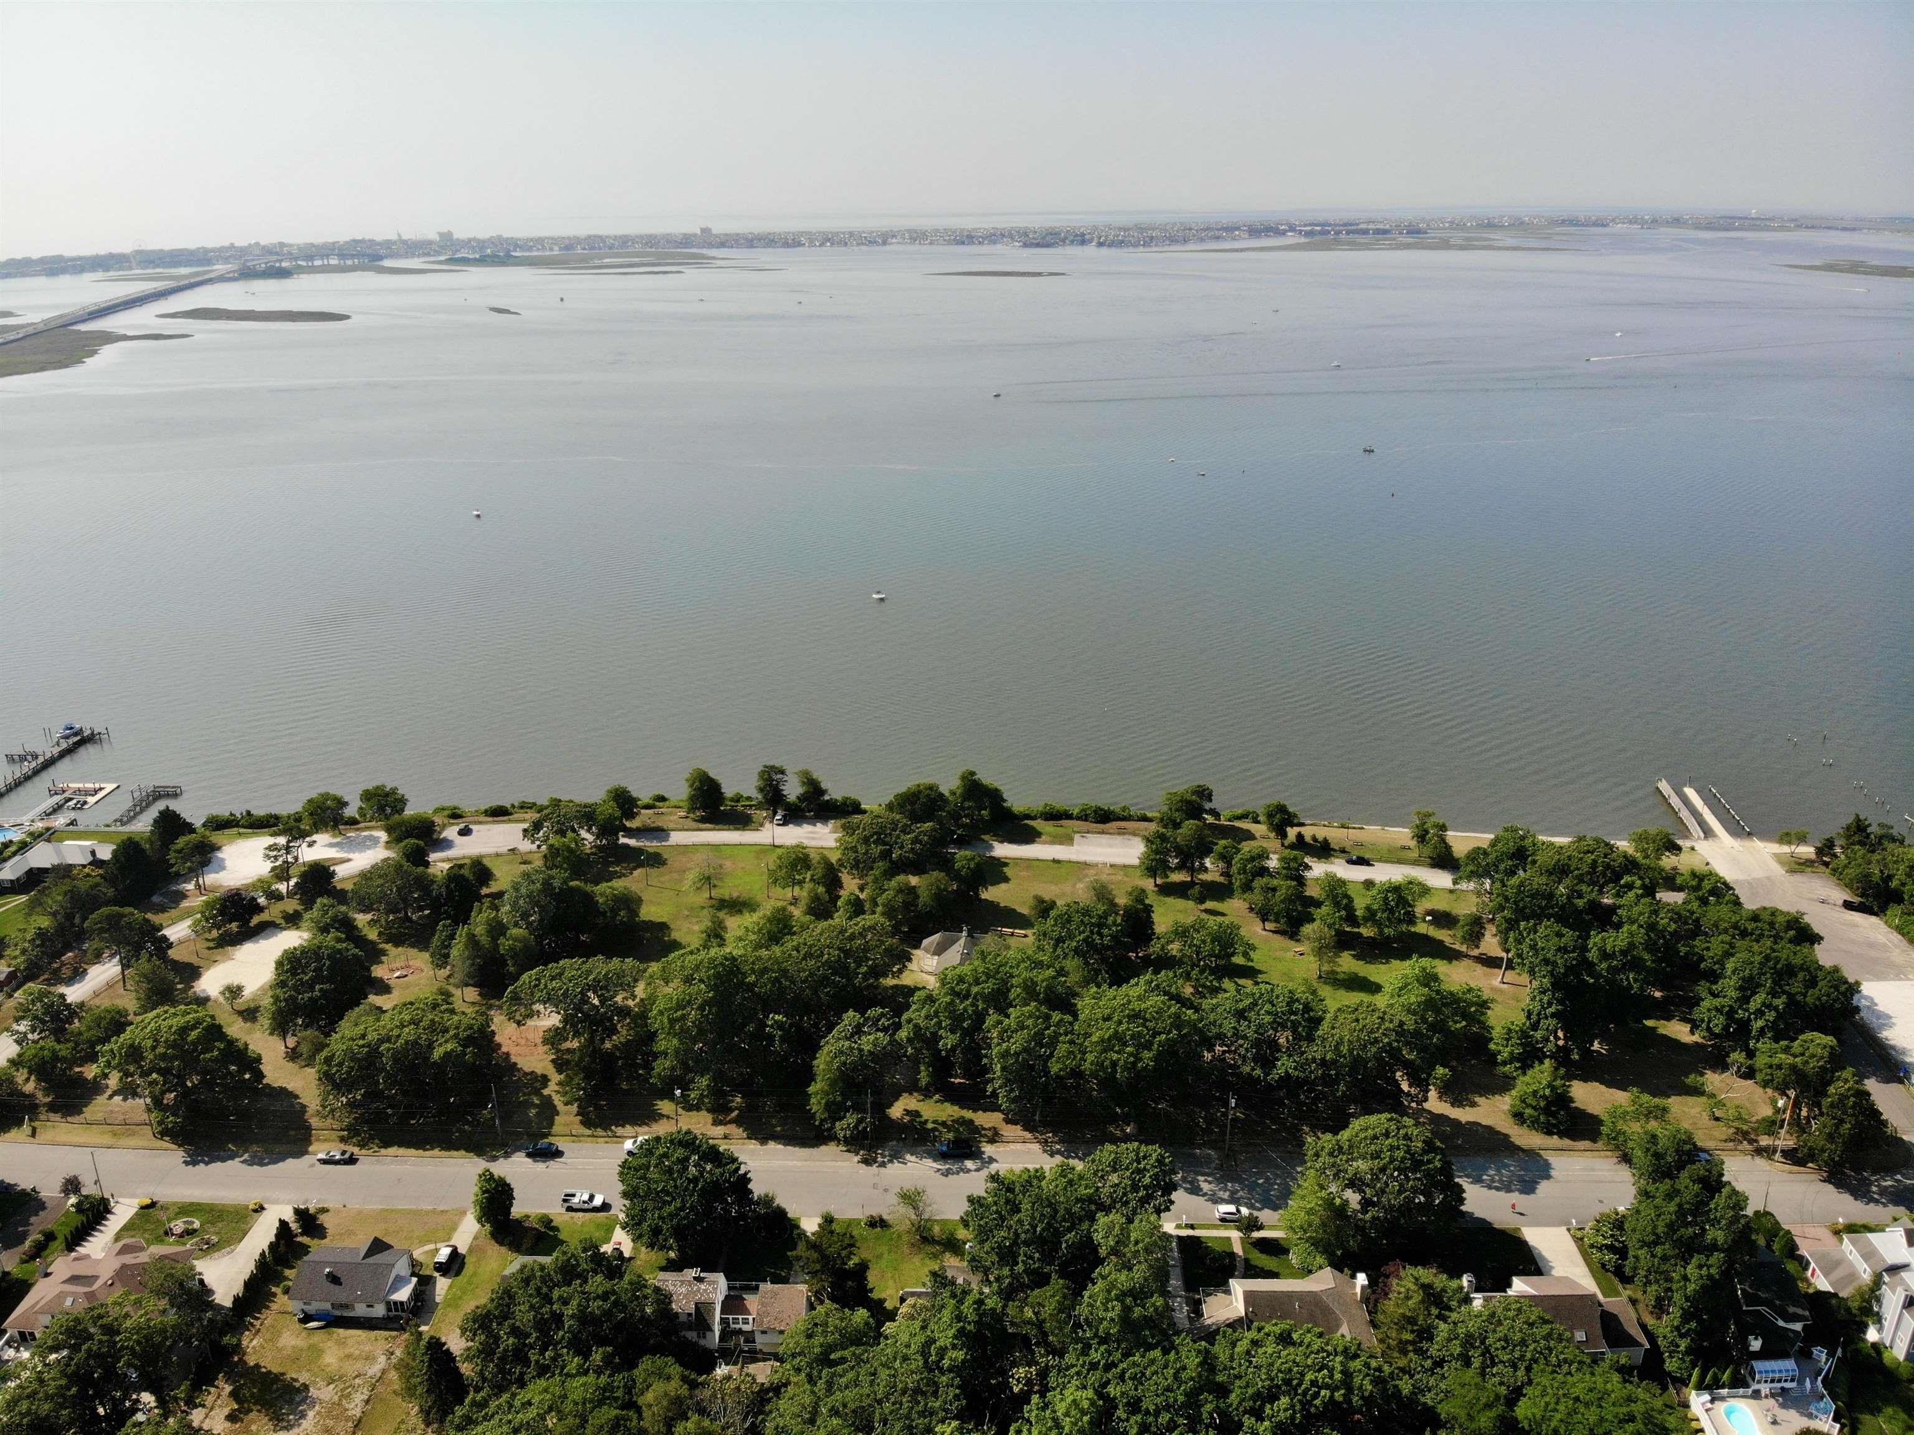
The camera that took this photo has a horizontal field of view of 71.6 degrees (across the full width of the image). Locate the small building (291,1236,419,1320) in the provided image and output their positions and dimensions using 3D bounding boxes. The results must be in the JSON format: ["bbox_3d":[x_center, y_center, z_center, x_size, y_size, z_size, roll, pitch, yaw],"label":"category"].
[{"bbox_3d":[-69.390,65.202,154.701,13.400,4.500,8.400,0,21,2],"label":"small building"}]

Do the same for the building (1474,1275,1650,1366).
[{"bbox_3d":[65.135,65.199,146.439,18.500,7.000,10.200,0,21,2],"label":"building"}]

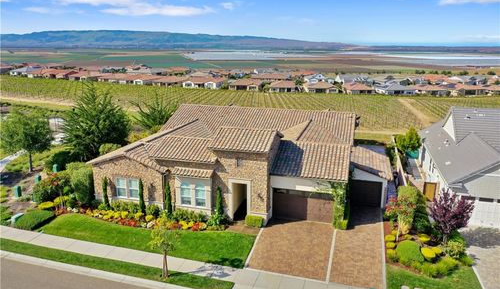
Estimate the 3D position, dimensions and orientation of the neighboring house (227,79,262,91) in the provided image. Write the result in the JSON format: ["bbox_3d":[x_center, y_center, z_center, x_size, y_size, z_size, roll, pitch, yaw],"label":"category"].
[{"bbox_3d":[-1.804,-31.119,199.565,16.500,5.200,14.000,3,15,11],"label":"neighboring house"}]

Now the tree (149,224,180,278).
[{"bbox_3d":[-5.012,6.267,22.621,1.850,3.350,1.850,4,15,16],"label":"tree"}]

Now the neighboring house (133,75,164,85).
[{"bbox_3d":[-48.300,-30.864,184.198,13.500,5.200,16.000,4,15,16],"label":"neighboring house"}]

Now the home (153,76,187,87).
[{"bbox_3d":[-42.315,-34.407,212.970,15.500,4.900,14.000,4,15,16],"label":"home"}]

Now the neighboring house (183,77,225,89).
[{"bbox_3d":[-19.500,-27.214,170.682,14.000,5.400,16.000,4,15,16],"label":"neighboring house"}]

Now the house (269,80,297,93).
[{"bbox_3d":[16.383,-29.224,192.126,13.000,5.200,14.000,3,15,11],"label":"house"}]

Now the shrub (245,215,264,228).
[{"bbox_3d":[0.340,5.821,29.654,1.300,0.680,0.850,3,15,11],"label":"shrub"}]

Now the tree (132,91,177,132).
[{"bbox_3d":[-15.100,-4.777,62.329,6.800,6.700,6.400,4,15,16],"label":"tree"}]

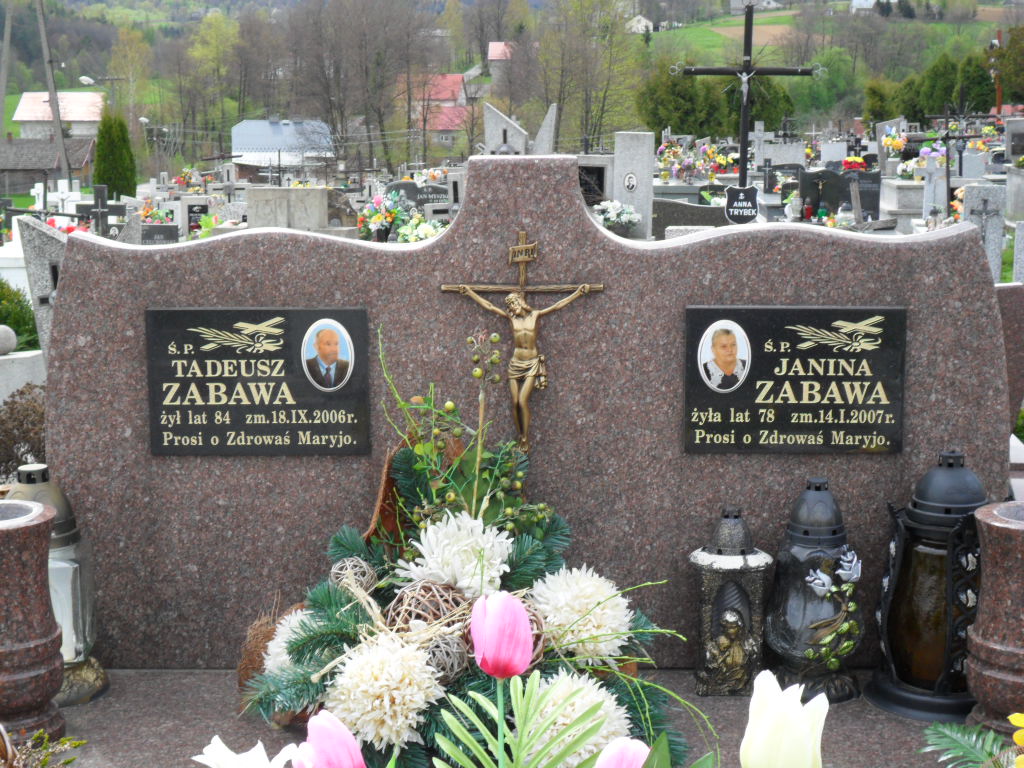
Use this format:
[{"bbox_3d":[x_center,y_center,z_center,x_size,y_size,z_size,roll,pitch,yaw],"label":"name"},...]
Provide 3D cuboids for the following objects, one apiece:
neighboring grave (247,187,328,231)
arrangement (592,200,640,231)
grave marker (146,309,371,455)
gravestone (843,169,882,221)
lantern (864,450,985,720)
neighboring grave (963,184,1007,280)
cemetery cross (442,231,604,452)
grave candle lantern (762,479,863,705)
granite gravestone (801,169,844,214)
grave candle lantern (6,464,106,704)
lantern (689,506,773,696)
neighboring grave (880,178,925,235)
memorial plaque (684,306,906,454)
[{"bbox_3d":[-2.048,-1.601,17.000,0.750,0.410,0.300,0,10,0],"label":"neighboring grave"},{"bbox_3d":[0.813,-1.280,14.500,0.370,0.290,0.330,0,10,0],"label":"arrangement"},{"bbox_3d":[-0.373,-0.003,2.750,0.325,0.218,0.026,0,11,-1],"label":"grave marker"},{"bbox_3d":[4.890,-2.630,26.000,0.570,0.710,0.120,0,11,-1],"label":"gravestone"},{"bbox_3d":[0.576,0.251,2.476,0.200,0.334,0.200,0,10,0],"label":"lantern"},{"bbox_3d":[3.926,-1.227,15.500,0.360,0.860,0.120,0,11,-1],"label":"neighboring grave"},{"bbox_3d":[0.014,-0.055,2.505,0.217,0.301,0.040,0,10,0],"label":"cemetery cross"},{"bbox_3d":[0.407,0.269,2.498,0.128,0.290,0.120,0,10,0],"label":"grave candle lantern"},{"bbox_3d":[4.318,-2.637,26.000,0.600,0.700,0.120,0,11,-1],"label":"granite gravestone"},{"bbox_3d":[-0.639,0.262,2.501,0.165,0.304,0.160,0,10,0],"label":"grave candle lantern"},{"bbox_3d":[0.296,0.287,2.517,0.113,0.248,0.108,0,10,0],"label":"lantern"},{"bbox_3d":[4.949,-2.251,23.500,0.620,0.720,1.000,0,11,-1],"label":"neighboring grave"},{"bbox_3d":[0.421,-0.005,2.770,0.325,0.218,0.026,0,11,-1],"label":"memorial plaque"}]

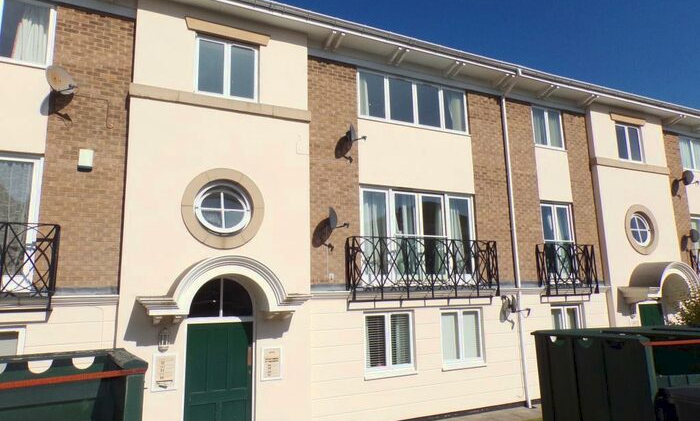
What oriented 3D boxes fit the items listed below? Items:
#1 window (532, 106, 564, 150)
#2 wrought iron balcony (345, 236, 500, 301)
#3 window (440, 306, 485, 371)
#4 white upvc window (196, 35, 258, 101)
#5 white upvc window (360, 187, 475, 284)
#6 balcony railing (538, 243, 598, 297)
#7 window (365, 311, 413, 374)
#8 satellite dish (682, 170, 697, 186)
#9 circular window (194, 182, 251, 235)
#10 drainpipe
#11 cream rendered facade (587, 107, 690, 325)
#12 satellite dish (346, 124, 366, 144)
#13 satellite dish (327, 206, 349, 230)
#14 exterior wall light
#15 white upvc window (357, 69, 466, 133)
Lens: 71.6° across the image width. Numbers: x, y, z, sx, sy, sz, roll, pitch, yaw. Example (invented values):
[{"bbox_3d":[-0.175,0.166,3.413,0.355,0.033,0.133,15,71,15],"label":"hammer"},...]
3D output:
[{"bbox_3d":[5.293,-2.150,12.914,1.147,1.096,0.102,4,-11,-26],"label":"window"},{"bbox_3d":[1.626,1.224,10.170,3.618,1.223,0.289,4,-11,-26],"label":"wrought iron balcony"},{"bbox_3d":[2.447,2.744,10.505,1.122,1.208,0.101,4,-11,-26],"label":"window"},{"bbox_3d":[-2.239,-2.614,8.947,1.139,1.099,0.120,3,-11,-26],"label":"white upvc window"},{"bbox_3d":[1.511,0.583,10.381,2.867,2.037,0.120,3,-11,-26],"label":"white upvc window"},{"bbox_3d":[5.397,1.462,11.986,1.730,1.190,0.250,3,-11,-26],"label":"balcony railing"},{"bbox_3d":[0.794,2.646,9.649,1.138,1.251,0.120,3,-11,-26],"label":"window"},{"bbox_3d":[10.354,-0.978,14.757,0.386,0.487,0.507,-1,-10,-2],"label":"satellite dish"},{"bbox_3d":[-2.219,-0.030,8.540,0.981,0.926,0.120,3,-11,-26],"label":"circular window"},{"bbox_3d":[4.019,0.541,11.252,0.090,7.692,0.624,3,-11,-26],"label":"drainpipe"},{"bbox_3d":[8.183,0.840,13.624,3.248,7.643,0.254,4,-11,-26],"label":"cream rendered facade"},{"bbox_3d":[0.151,-1.545,9.688,0.380,0.400,0.460,-2,-10,4],"label":"satellite dish"},{"bbox_3d":[-0.228,0.142,9.180,0.380,0.430,0.460,-2,-10,4],"label":"satellite dish"},{"bbox_3d":[-2.909,2.032,7.602,0.159,0.345,0.142,4,-11,-26],"label":"exterior wall light"},{"bbox_3d":[1.510,-2.405,11.044,2.994,1.117,0.102,4,-11,-26],"label":"white upvc window"}]

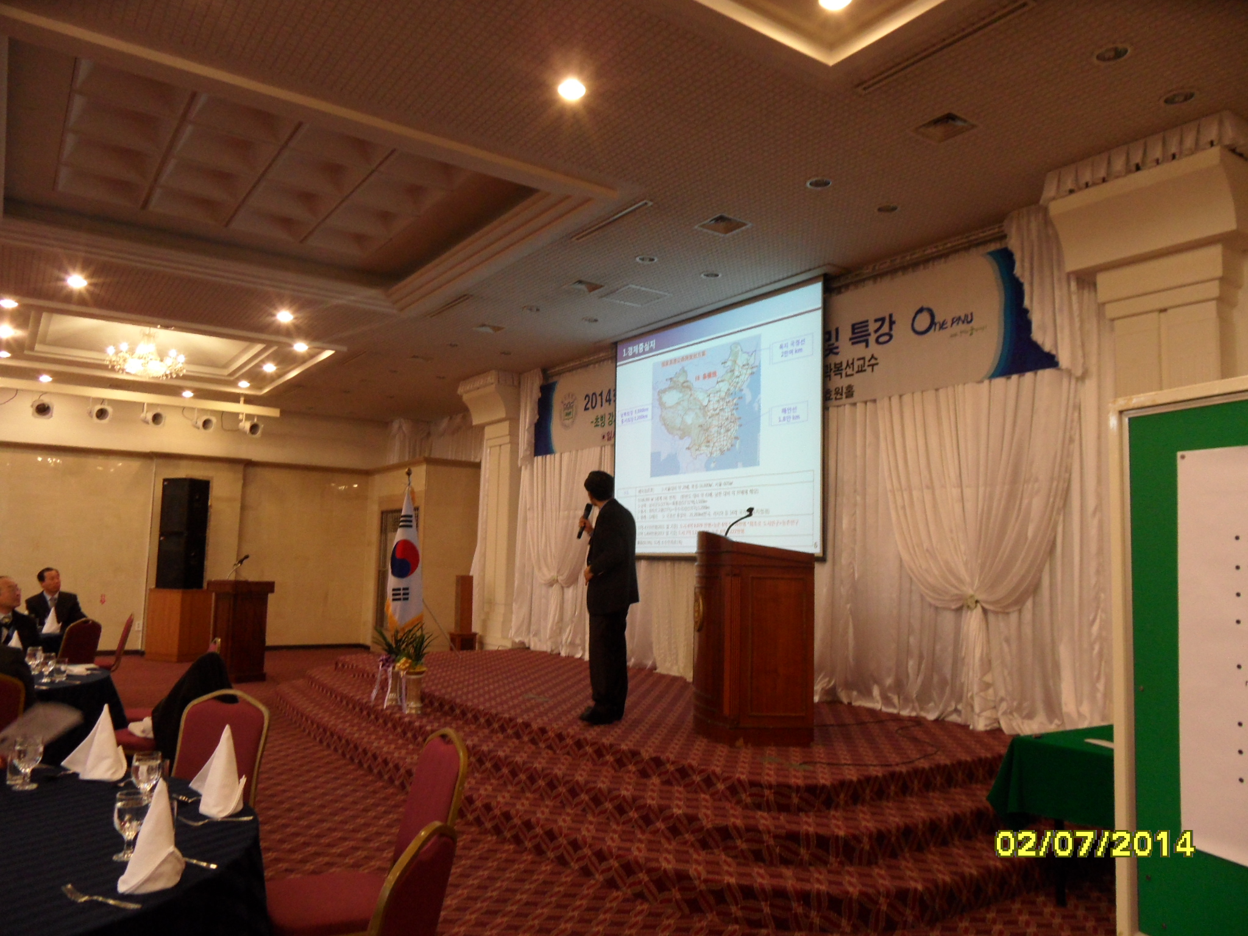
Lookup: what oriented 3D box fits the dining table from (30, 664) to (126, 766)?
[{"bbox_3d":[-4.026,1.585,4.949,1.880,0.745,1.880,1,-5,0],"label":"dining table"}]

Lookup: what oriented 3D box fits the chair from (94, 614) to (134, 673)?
[{"bbox_3d":[-4.459,1.707,7.255,0.560,0.920,0.450,4,-6,-28],"label":"chair"}]

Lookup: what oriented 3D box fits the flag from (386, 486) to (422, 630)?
[{"bbox_3d":[-2.401,0.990,9.450,0.370,1.520,0.220,1,-5,6],"label":"flag"}]

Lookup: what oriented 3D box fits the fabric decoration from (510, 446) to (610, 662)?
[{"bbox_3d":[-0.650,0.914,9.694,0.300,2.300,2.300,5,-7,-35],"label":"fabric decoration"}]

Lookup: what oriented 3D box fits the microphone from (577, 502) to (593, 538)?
[{"bbox_3d":[-0.273,0.371,6.050,0.050,0.255,0.050,21,6,-1],"label":"microphone"}]

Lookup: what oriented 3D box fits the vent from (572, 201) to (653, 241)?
[{"bbox_3d":[-0.104,-1.722,6.045,0.075,0.040,0.960,5,-6,-34],"label":"vent"}]

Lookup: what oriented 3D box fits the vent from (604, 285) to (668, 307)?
[{"bbox_3d":[0.088,-1.505,7.648,0.460,0.030,0.460,5,-7,-35],"label":"vent"}]

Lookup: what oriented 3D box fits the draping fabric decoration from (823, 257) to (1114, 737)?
[{"bbox_3d":[2.284,0.184,6.192,0.300,3.190,2.400,5,-6,-34],"label":"draping fabric decoration"}]

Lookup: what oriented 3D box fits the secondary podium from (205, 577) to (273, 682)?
[{"bbox_3d":[-4.397,1.844,9.924,0.445,1.110,0.650,7,-7,-44],"label":"secondary podium"}]

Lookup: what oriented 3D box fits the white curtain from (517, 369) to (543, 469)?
[{"bbox_3d":[-1.113,-0.589,10.381,0.200,1.200,0.580,5,-7,-35],"label":"white curtain"}]

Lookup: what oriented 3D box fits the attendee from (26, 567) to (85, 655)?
[{"bbox_3d":[-5.314,1.563,8.049,0.780,1.270,0.550,-3,-7,42],"label":"attendee"}]

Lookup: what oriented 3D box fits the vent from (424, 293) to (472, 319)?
[{"bbox_3d":[-1.695,-1.557,8.318,0.075,0.040,1.020,5,-6,-34],"label":"vent"}]

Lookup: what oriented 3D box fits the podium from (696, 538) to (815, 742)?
[{"bbox_3d":[0.782,1.056,5.549,0.640,1.250,0.760,3,-5,-9],"label":"podium"}]

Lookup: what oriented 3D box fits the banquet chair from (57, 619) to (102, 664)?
[{"bbox_3d":[-4.636,1.681,7.023,0.560,0.920,0.450,0,-6,15],"label":"banquet chair"}]

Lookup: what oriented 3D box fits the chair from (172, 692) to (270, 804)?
[{"bbox_3d":[-1.800,1.413,3.508,0.450,0.920,0.560,1,-6,8],"label":"chair"}]

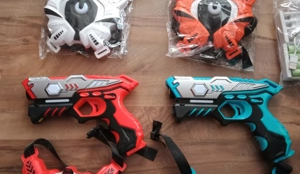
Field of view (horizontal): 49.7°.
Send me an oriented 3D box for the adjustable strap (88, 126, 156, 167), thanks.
[{"bbox_3d":[-0.049,0.104,0.581,0.120,0.030,0.071,0,73,1],"label":"adjustable strap"}]

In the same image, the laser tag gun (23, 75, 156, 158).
[{"bbox_3d":[-0.109,0.051,0.587,0.227,0.046,0.152,-3,73,0],"label":"laser tag gun"}]

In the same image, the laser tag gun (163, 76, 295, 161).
[{"bbox_3d":[0.139,0.053,0.583,0.226,0.045,0.153,0,74,1],"label":"laser tag gun"}]

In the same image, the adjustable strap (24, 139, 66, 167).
[{"bbox_3d":[-0.185,0.116,0.575,0.070,0.040,0.052,0,73,1],"label":"adjustable strap"}]

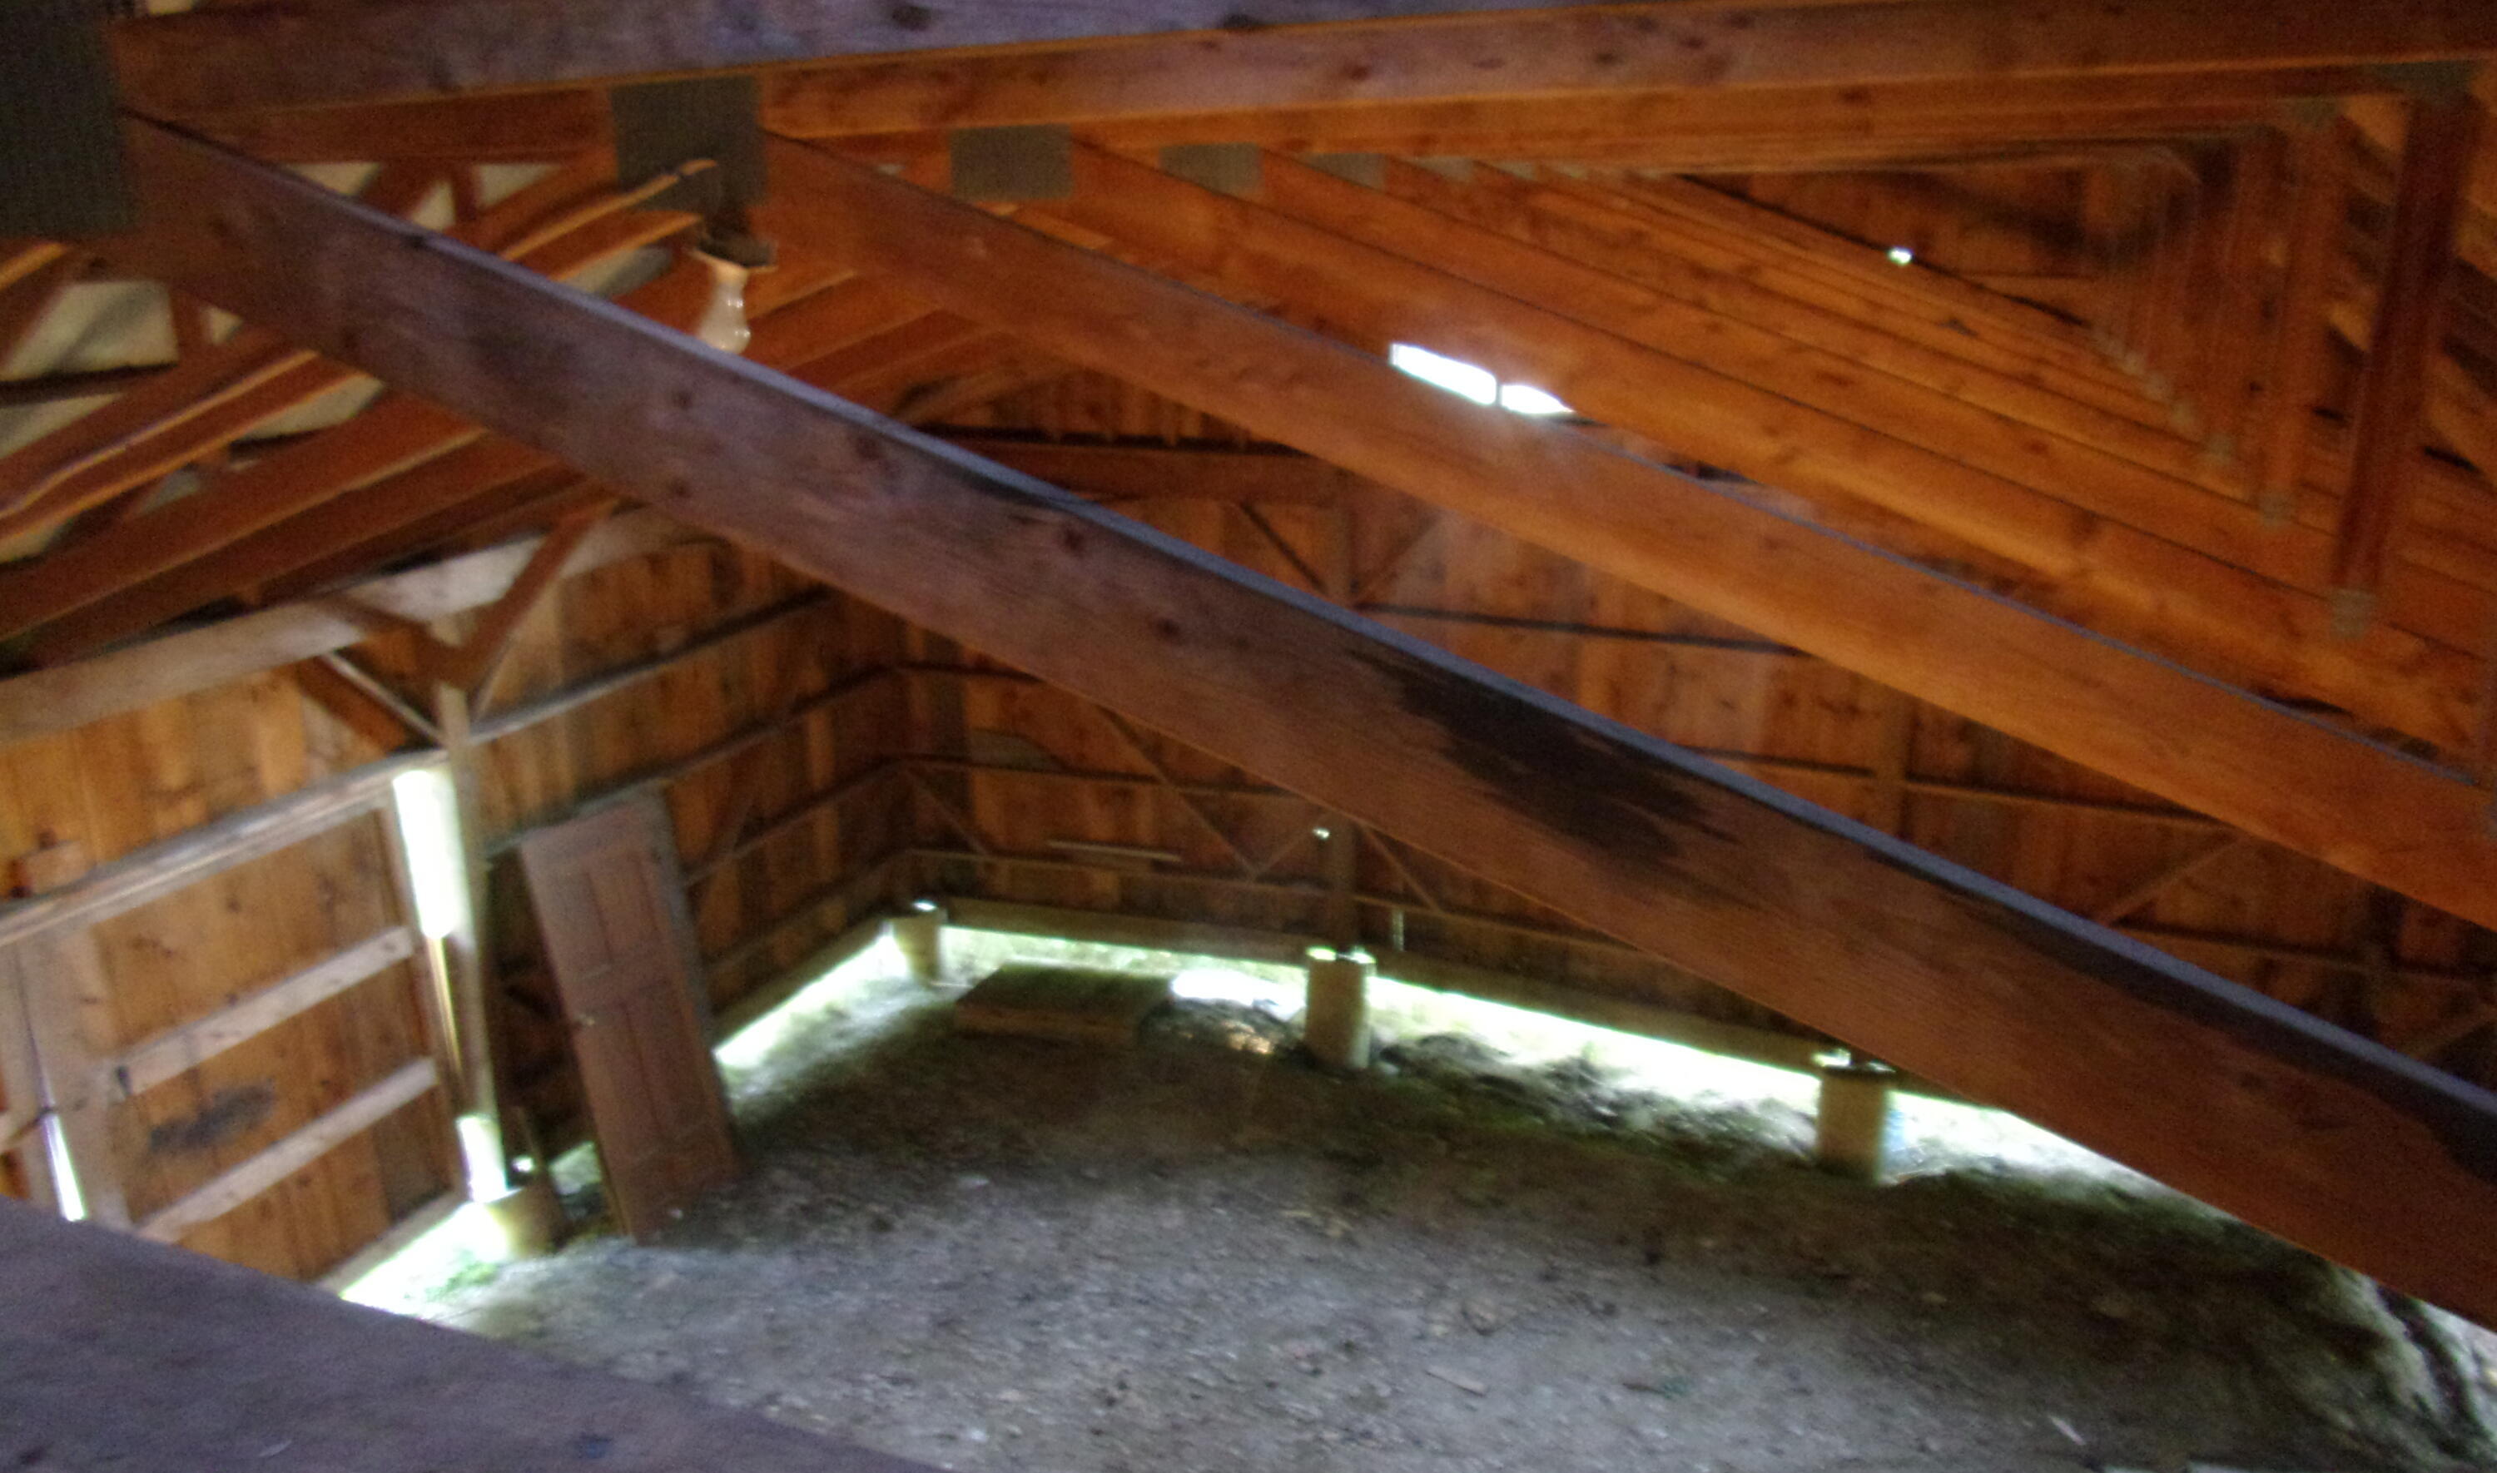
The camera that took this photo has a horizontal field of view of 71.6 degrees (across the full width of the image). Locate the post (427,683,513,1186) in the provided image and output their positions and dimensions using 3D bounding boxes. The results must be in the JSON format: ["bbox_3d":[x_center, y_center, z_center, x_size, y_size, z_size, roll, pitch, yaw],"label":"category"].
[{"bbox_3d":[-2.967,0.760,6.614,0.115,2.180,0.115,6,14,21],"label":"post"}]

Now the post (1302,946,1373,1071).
[{"bbox_3d":[0.454,1.369,8.897,0.330,0.570,0.330,0,17,0],"label":"post"}]

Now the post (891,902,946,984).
[{"bbox_3d":[-1.838,1.151,9.686,0.310,0.353,0.310,0,17,0],"label":"post"}]

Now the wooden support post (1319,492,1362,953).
[{"bbox_3d":[0.452,-0.010,8.465,0.145,2.257,0.145,6,18,21],"label":"wooden support post"}]

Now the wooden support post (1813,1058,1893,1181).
[{"bbox_3d":[2.752,1.739,7.942,0.320,0.475,0.320,6,18,21],"label":"wooden support post"}]

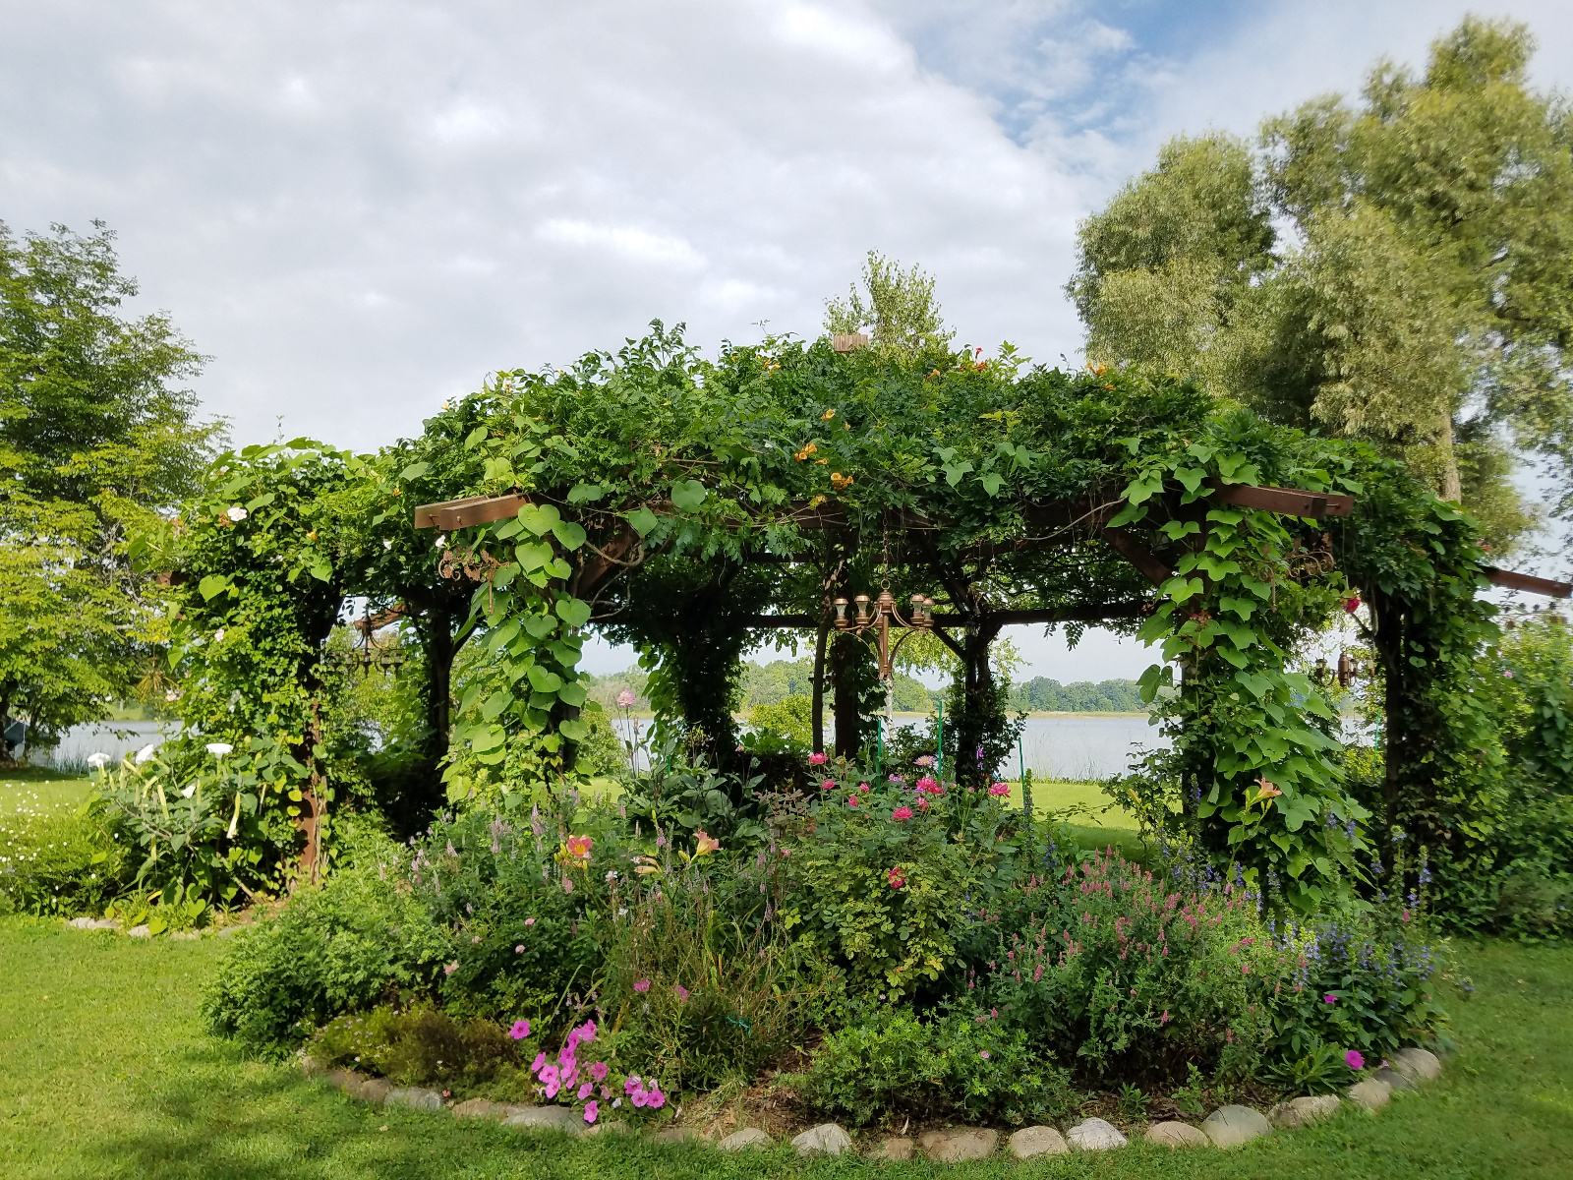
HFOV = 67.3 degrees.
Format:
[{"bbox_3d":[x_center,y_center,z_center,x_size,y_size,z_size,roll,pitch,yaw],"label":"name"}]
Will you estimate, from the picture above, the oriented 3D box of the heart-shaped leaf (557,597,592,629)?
[{"bbox_3d":[-0.996,0.110,5.550,0.165,0.150,0.030,1,-26,-10],"label":"heart-shaped leaf"}]

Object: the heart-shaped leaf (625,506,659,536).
[{"bbox_3d":[-0.681,-0.320,5.600,0.145,0.145,0.030,1,-21,-7],"label":"heart-shaped leaf"}]

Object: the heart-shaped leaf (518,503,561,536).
[{"bbox_3d":[-1.150,-0.326,5.500,0.195,0.175,0.035,1,-28,-12],"label":"heart-shaped leaf"}]

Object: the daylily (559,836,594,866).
[{"bbox_3d":[-0.874,1.078,4.900,0.135,0.125,0.110,1,-6,-10],"label":"daylily"}]

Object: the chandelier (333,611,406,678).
[{"bbox_3d":[-3.249,0.421,9.200,0.560,0.530,0.560,2,-6,-19],"label":"chandelier"}]

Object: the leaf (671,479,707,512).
[{"bbox_3d":[-0.456,-0.442,5.550,0.160,0.155,0.030,0,-21,-5],"label":"leaf"}]

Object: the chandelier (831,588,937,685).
[{"bbox_3d":[0.472,0.224,5.750,0.510,0.455,0.510,0,-6,5],"label":"chandelier"}]

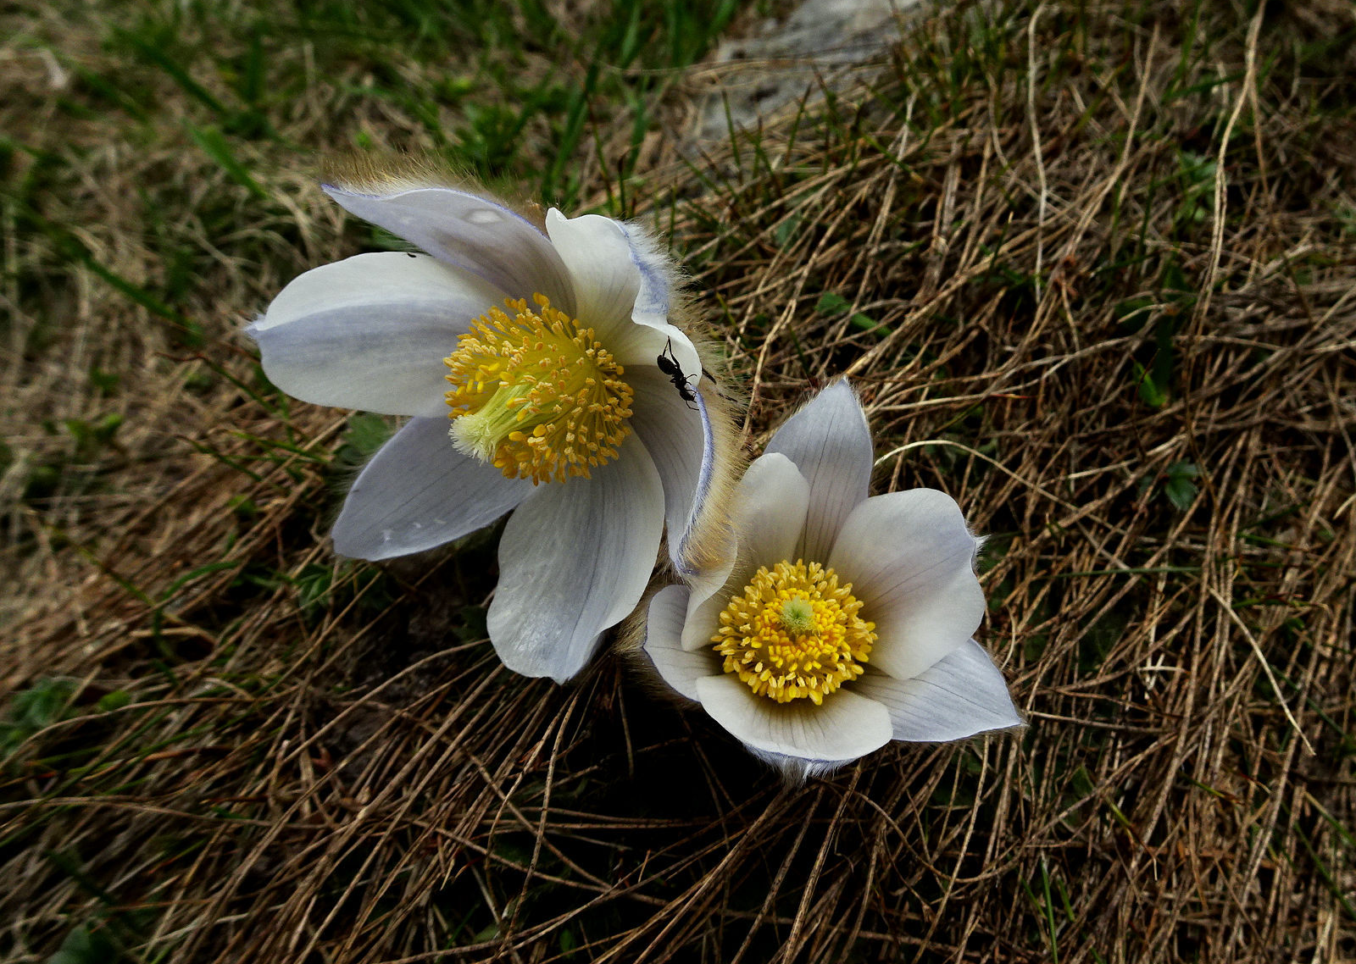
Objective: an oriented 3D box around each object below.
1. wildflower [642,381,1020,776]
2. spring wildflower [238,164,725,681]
[{"bbox_3d":[0.018,0.017,0.132,0.047,0.034,0.052,-5,64,-6],"label":"wildflower"},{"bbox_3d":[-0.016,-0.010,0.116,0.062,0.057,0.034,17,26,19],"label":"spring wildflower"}]

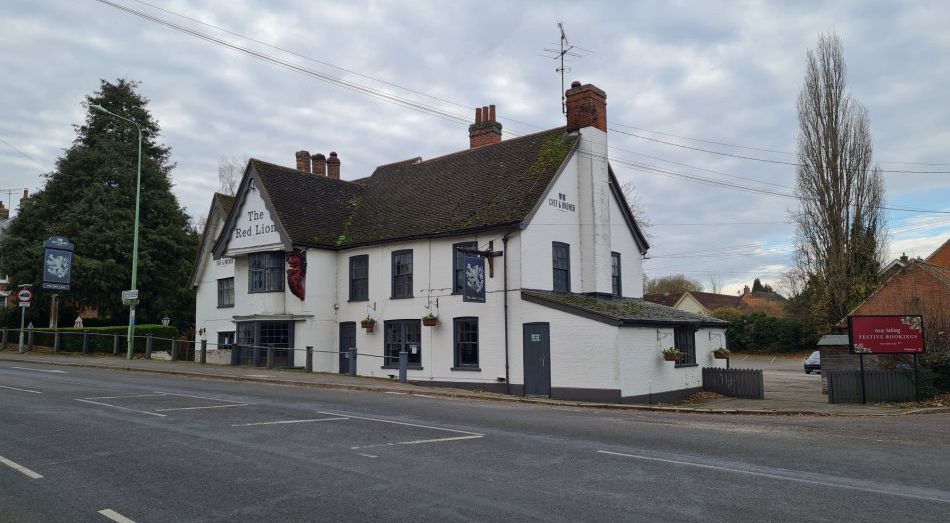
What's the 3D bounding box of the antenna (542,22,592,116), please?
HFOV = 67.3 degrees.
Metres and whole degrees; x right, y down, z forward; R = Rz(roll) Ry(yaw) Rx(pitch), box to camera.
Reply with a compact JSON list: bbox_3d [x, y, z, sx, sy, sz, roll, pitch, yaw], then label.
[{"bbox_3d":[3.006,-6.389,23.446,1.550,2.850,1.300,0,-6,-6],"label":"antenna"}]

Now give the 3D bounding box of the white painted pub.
[{"bbox_3d":[-1.707,-0.434,26.687,19.500,9.900,10.800,-6,-8,40],"label":"white painted pub"}]

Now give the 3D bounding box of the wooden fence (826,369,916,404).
[{"bbox_3d":[10.720,3.315,19.200,2.600,0.920,0.120,0,-6,-7],"label":"wooden fence"}]

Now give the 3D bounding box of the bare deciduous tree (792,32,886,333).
[{"bbox_3d":[31.154,-5.556,61.000,7.180,28.550,7.180,-1,-6,0],"label":"bare deciduous tree"}]

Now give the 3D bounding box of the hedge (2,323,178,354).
[{"bbox_3d":[-19.300,3.975,35.800,13.000,1.400,1.300,-4,-7,28],"label":"hedge"}]

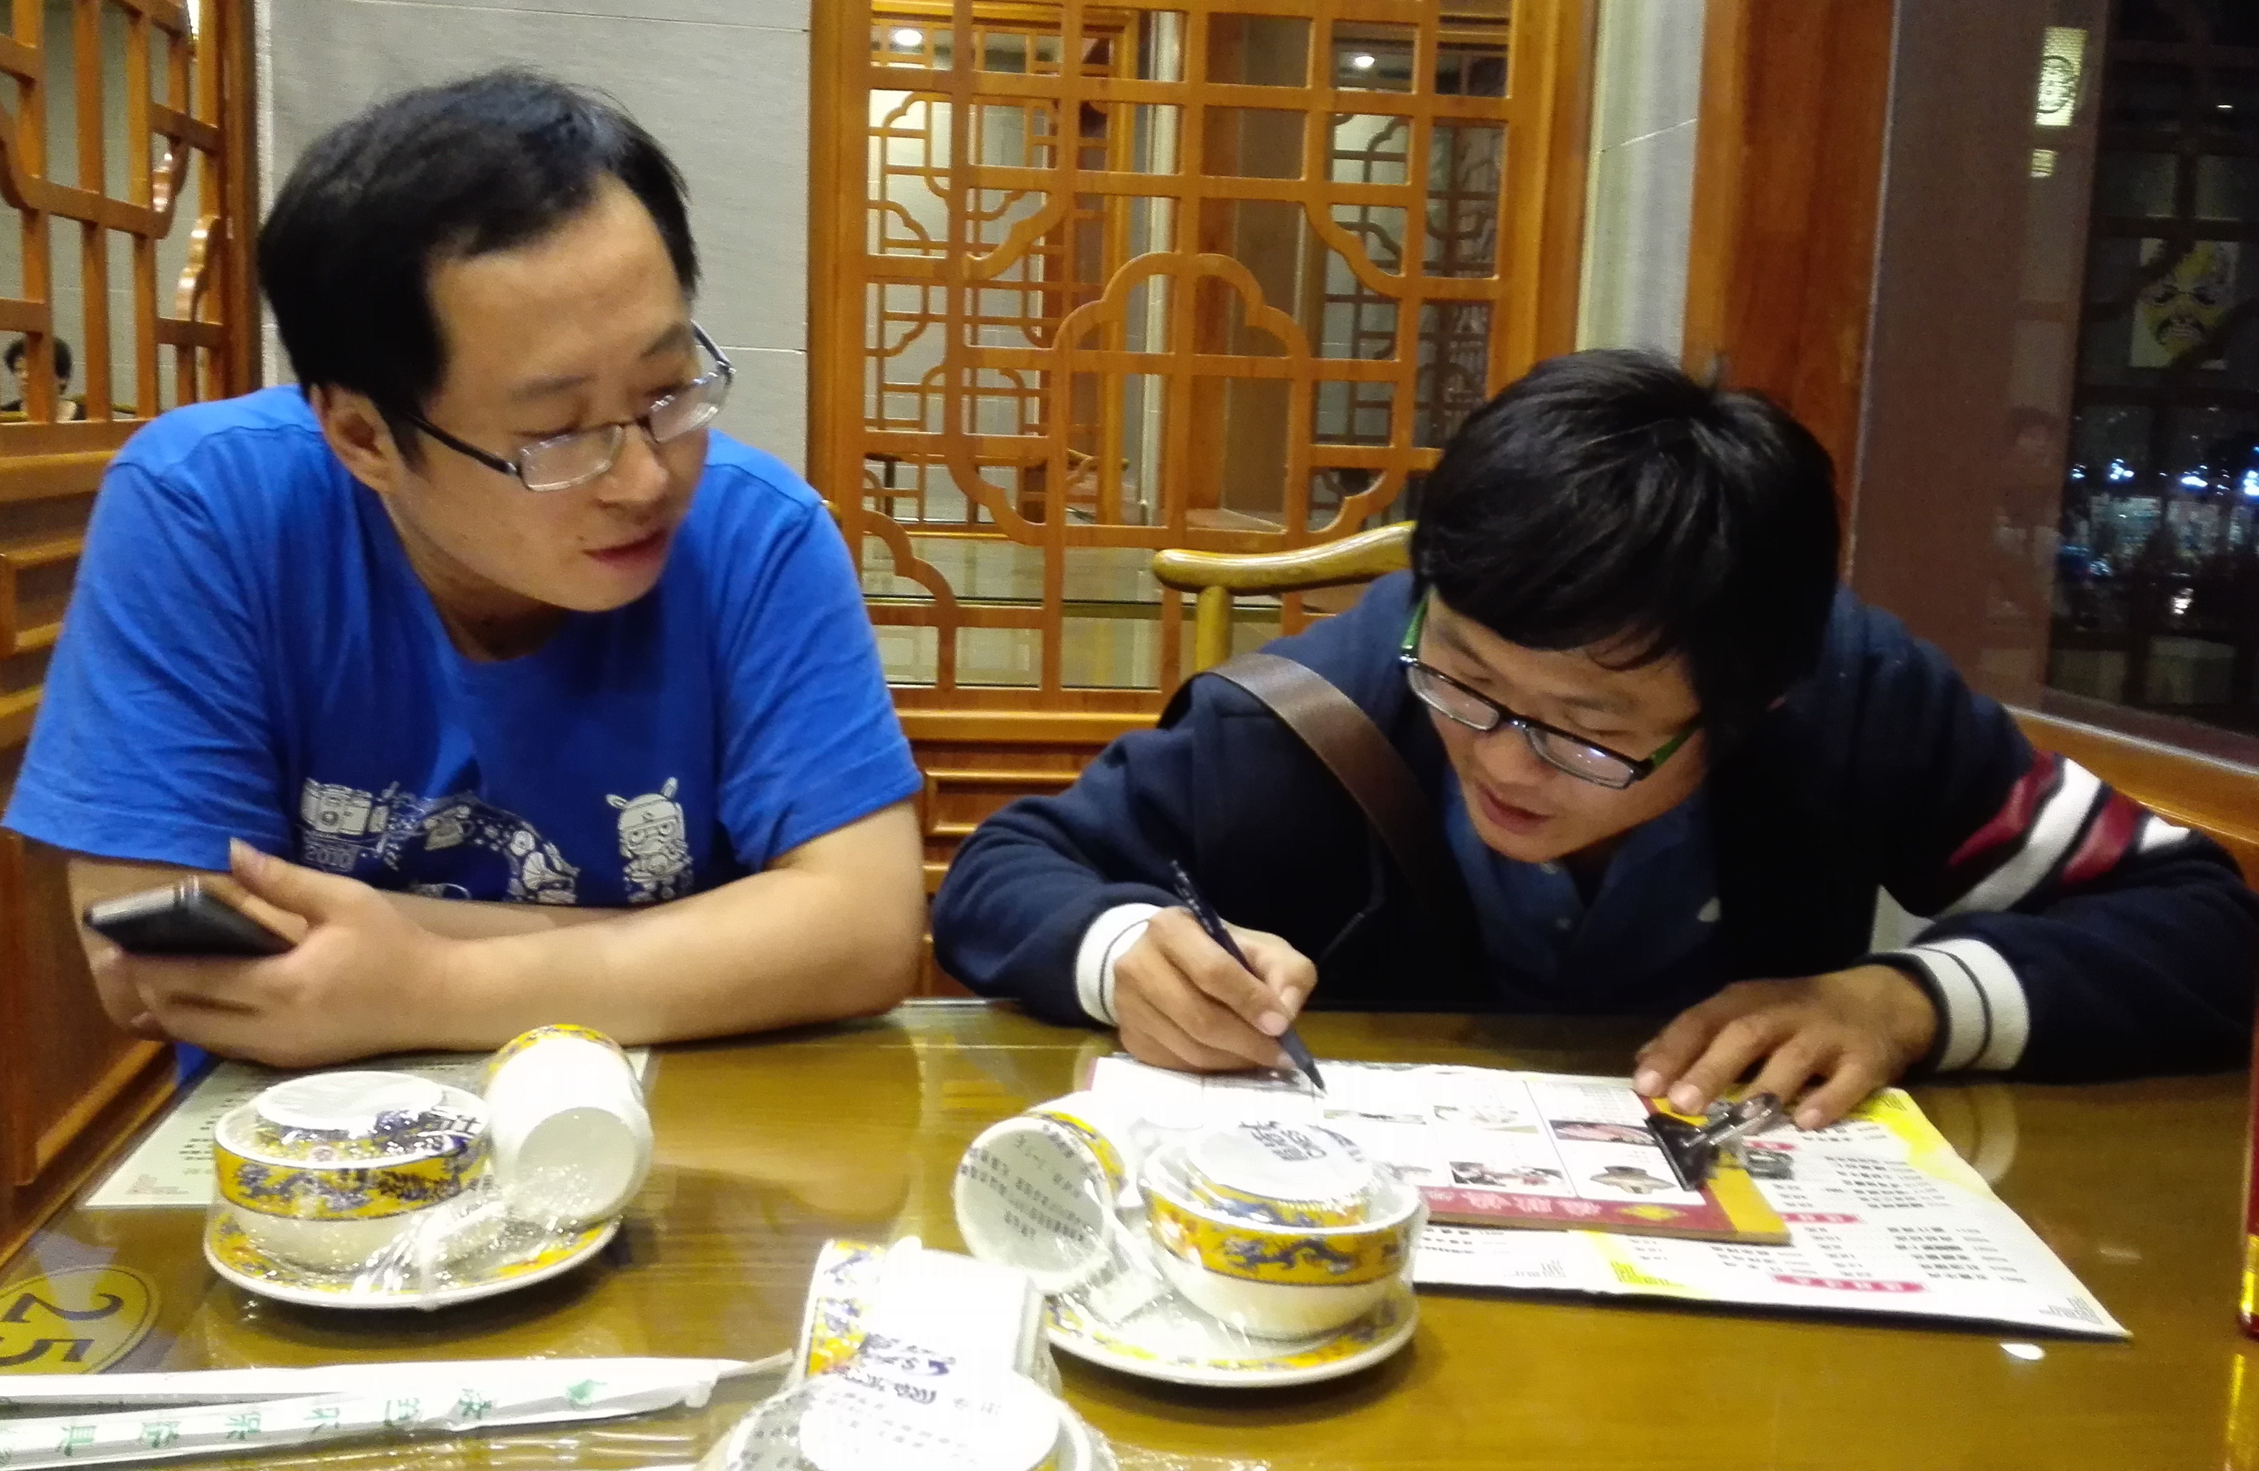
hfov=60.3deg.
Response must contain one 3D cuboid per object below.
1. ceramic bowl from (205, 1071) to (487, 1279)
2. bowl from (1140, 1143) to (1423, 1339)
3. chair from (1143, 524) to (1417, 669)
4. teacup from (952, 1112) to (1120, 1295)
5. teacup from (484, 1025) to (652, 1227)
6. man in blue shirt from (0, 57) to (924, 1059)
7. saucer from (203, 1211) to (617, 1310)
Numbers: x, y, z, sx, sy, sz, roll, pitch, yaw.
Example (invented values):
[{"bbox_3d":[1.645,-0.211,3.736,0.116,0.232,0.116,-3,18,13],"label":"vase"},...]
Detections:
[{"bbox_3d":[-0.287,0.165,0.725,0.099,0.050,0.099,2,8,0],"label":"ceramic bowl"},{"bbox_3d":[0.054,0.182,0.704,0.100,0.049,0.100,2,8,0],"label":"bowl"},{"bbox_3d":[0.311,0.371,1.400,0.570,1.030,0.540,1,9,-9],"label":"chair"},{"bbox_3d":[-0.026,0.174,0.755,0.068,0.068,0.058,5,7,20],"label":"teacup"},{"bbox_3d":[-0.230,0.164,0.804,0.068,0.068,0.060,-2,15,-21],"label":"teacup"},{"bbox_3d":[-0.386,0.266,1.204,0.520,1.240,0.640,1,9,-6],"label":"man in blue shirt"},{"bbox_3d":[-0.278,0.199,0.754,0.148,0.021,0.148,1,9,-9],"label":"saucer"}]

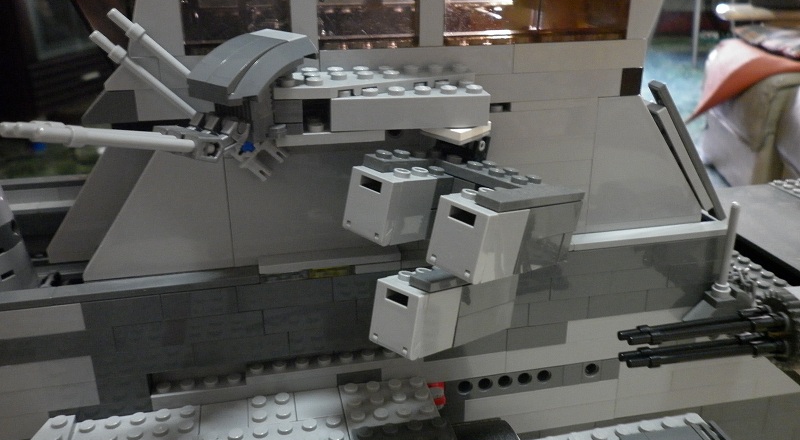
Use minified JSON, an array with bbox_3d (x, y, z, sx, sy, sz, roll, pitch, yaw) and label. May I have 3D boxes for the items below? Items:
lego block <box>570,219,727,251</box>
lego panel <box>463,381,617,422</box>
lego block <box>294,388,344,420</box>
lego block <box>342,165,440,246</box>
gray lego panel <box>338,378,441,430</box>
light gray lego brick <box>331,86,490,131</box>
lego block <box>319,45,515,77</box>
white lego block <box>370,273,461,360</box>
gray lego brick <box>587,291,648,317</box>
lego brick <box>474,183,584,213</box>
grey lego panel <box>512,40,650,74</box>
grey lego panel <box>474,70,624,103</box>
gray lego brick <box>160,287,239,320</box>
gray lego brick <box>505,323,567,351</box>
[{"bbox_3d":[0.093,0.006,0.252,0.063,0.003,0.008,-5,21,-11],"label":"lego block"},{"bbox_3d":[0.056,0.070,0.268,0.064,0.010,0.008,-5,20,-11],"label":"lego panel"},{"bbox_3d":[-0.028,0.066,0.235,0.016,0.003,0.016,-5,22,-11],"label":"lego block"},{"bbox_3d":[-0.003,-0.005,0.199,0.016,0.021,0.019,23,19,37],"label":"lego block"},{"bbox_3d":[-0.004,0.065,0.236,0.032,0.005,0.024,-2,21,-12],"label":"gray lego panel"},{"bbox_3d":[0.002,-0.035,0.205,0.048,0.011,0.016,-4,23,-11],"label":"light gray lego brick"},{"bbox_3d":[0.006,-0.051,0.220,0.064,0.010,0.008,-5,20,-11],"label":"lego block"},{"bbox_3d":[0.005,0.028,0.198,0.016,0.020,0.019,17,14,39],"label":"white lego block"},{"bbox_3d":[0.082,0.031,0.259,0.024,0.010,0.008,-5,21,-11],"label":"gray lego brick"},{"bbox_3d":[0.038,-0.006,0.190,0.008,0.003,0.048,24,20,36],"label":"lego brick"},{"bbox_3d":[0.060,-0.057,0.230,0.048,0.010,0.008,-5,21,-11],"label":"grey lego panel"},{"bbox_3d":[0.048,-0.047,0.231,0.056,0.010,0.008,-5,21,-11],"label":"grey lego panel"},{"bbox_3d":[-0.066,0.026,0.223,0.024,0.010,0.008,-5,22,-11],"label":"gray lego brick"},{"bbox_3d":[0.051,0.042,0.257,0.024,0.010,0.008,-5,22,-11],"label":"gray lego brick"}]

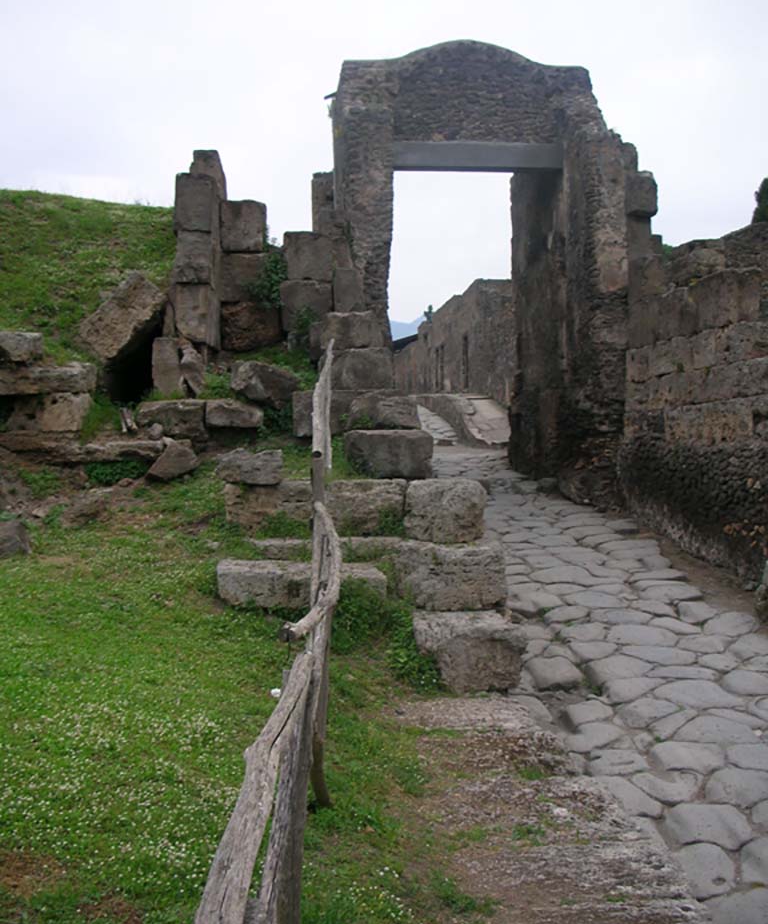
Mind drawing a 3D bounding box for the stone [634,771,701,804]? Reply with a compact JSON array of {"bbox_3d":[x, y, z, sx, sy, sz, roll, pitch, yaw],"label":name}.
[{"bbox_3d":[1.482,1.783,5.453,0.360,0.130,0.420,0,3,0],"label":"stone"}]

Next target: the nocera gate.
[{"bbox_3d":[1.502,-2.616,14.600,4.100,6.000,2.300,0,1,-7],"label":"nocera gate"}]

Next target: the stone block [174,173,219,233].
[{"bbox_3d":[-2.365,-3.216,13.124,0.457,0.717,0.650,0,1,-3],"label":"stone block"}]

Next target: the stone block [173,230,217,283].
[{"bbox_3d":[-2.831,-3.008,15.600,0.570,0.780,0.800,0,1,-3],"label":"stone block"}]

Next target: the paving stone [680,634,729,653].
[{"bbox_3d":[2.503,1.494,8.109,0.399,0.150,0.420,0,7,-3],"label":"paving stone"}]

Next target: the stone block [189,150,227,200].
[{"bbox_3d":[-2.396,-3.888,14.325,0.500,0.690,0.650,0,1,-3],"label":"stone block"}]

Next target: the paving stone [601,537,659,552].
[{"bbox_3d":[2.827,1.044,11.910,0.678,0.170,0.580,0,7,-3],"label":"paving stone"}]

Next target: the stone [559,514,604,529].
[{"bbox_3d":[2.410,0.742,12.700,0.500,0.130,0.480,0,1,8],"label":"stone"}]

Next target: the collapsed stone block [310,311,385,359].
[{"bbox_3d":[-0.460,-1.596,13.100,0.902,0.544,0.600,0,1,-3],"label":"collapsed stone block"}]

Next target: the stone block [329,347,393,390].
[{"bbox_3d":[-0.338,-1.176,13.349,0.854,0.540,0.700,0,1,-3],"label":"stone block"}]

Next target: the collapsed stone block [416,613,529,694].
[{"bbox_3d":[0.591,1.363,7.424,0.680,0.430,0.850,0,1,-3],"label":"collapsed stone block"}]

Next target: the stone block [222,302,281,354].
[{"bbox_3d":[-1.833,-1.866,14.525,0.850,0.658,0.650,0,1,-3],"label":"stone block"}]

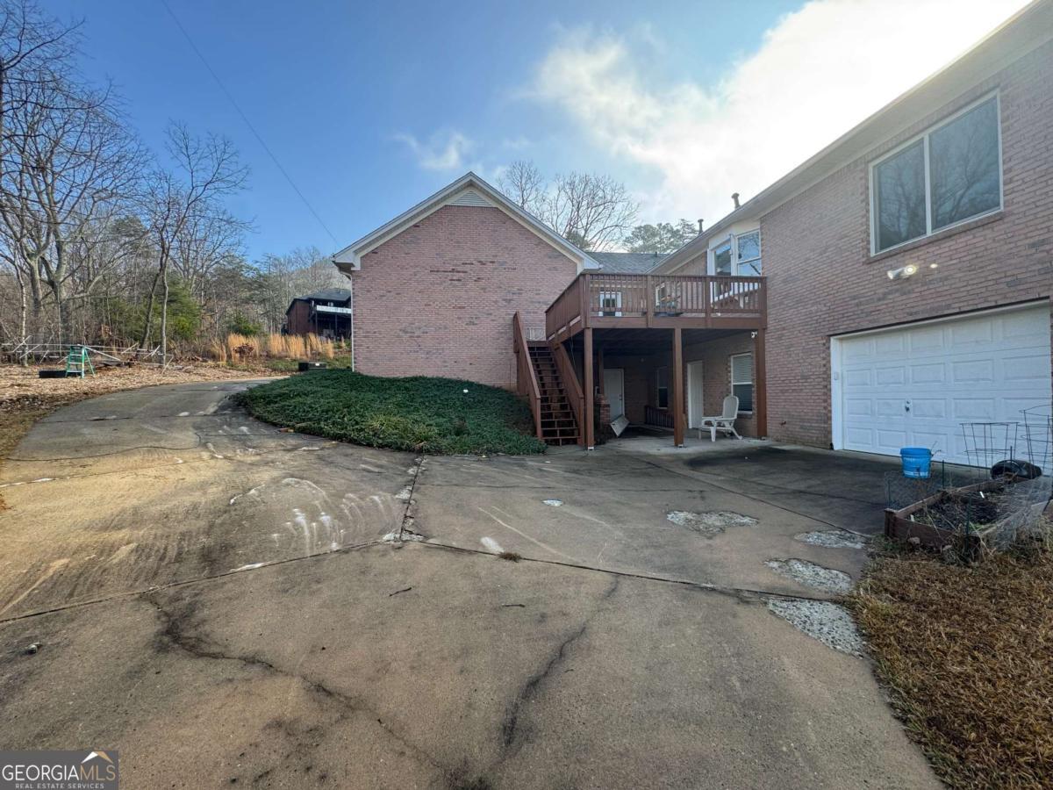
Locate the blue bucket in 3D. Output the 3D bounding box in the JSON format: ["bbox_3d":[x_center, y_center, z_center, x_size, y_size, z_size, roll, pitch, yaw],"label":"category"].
[{"bbox_3d":[5.032,0.884,5.500,0.305,0.360,0.305,-2,-1,42],"label":"blue bucket"}]

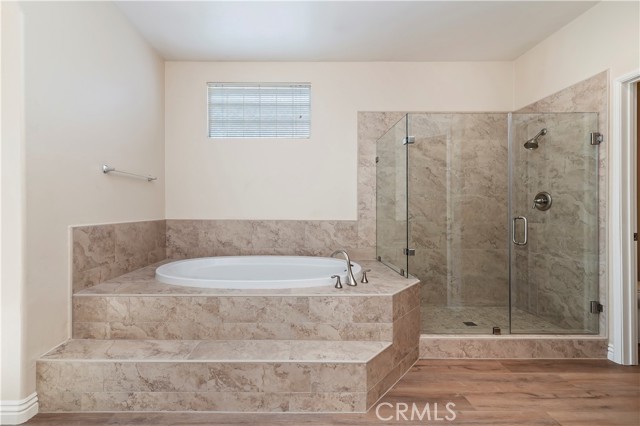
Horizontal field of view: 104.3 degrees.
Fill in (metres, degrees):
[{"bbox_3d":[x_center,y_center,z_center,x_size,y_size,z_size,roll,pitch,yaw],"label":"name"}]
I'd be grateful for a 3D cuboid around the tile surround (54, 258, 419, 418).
[{"bbox_3d":[-0.433,0.837,2.135,2.460,0.587,1.450,0,0,0],"label":"tile surround"}]

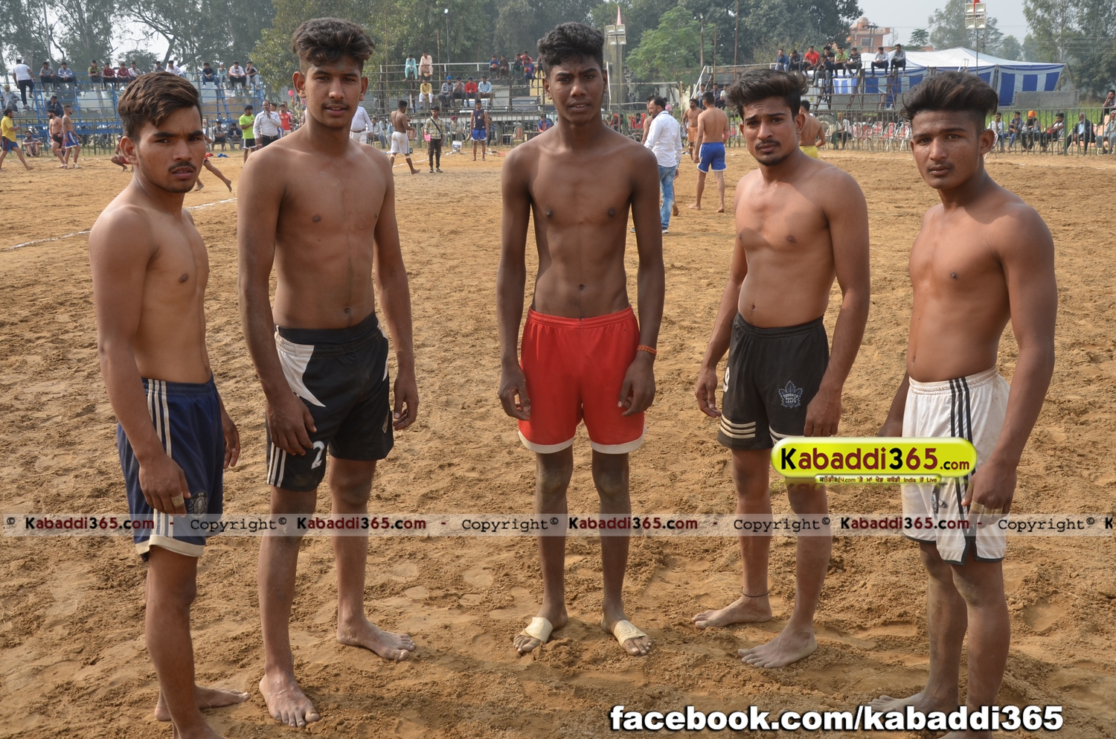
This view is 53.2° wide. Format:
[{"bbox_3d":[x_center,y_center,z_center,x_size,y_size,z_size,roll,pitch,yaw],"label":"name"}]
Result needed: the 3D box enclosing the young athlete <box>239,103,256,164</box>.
[{"bbox_3d":[-8.505,-6.358,30.511,0.420,1.720,0.520,12,18,42],"label":"young athlete"}]

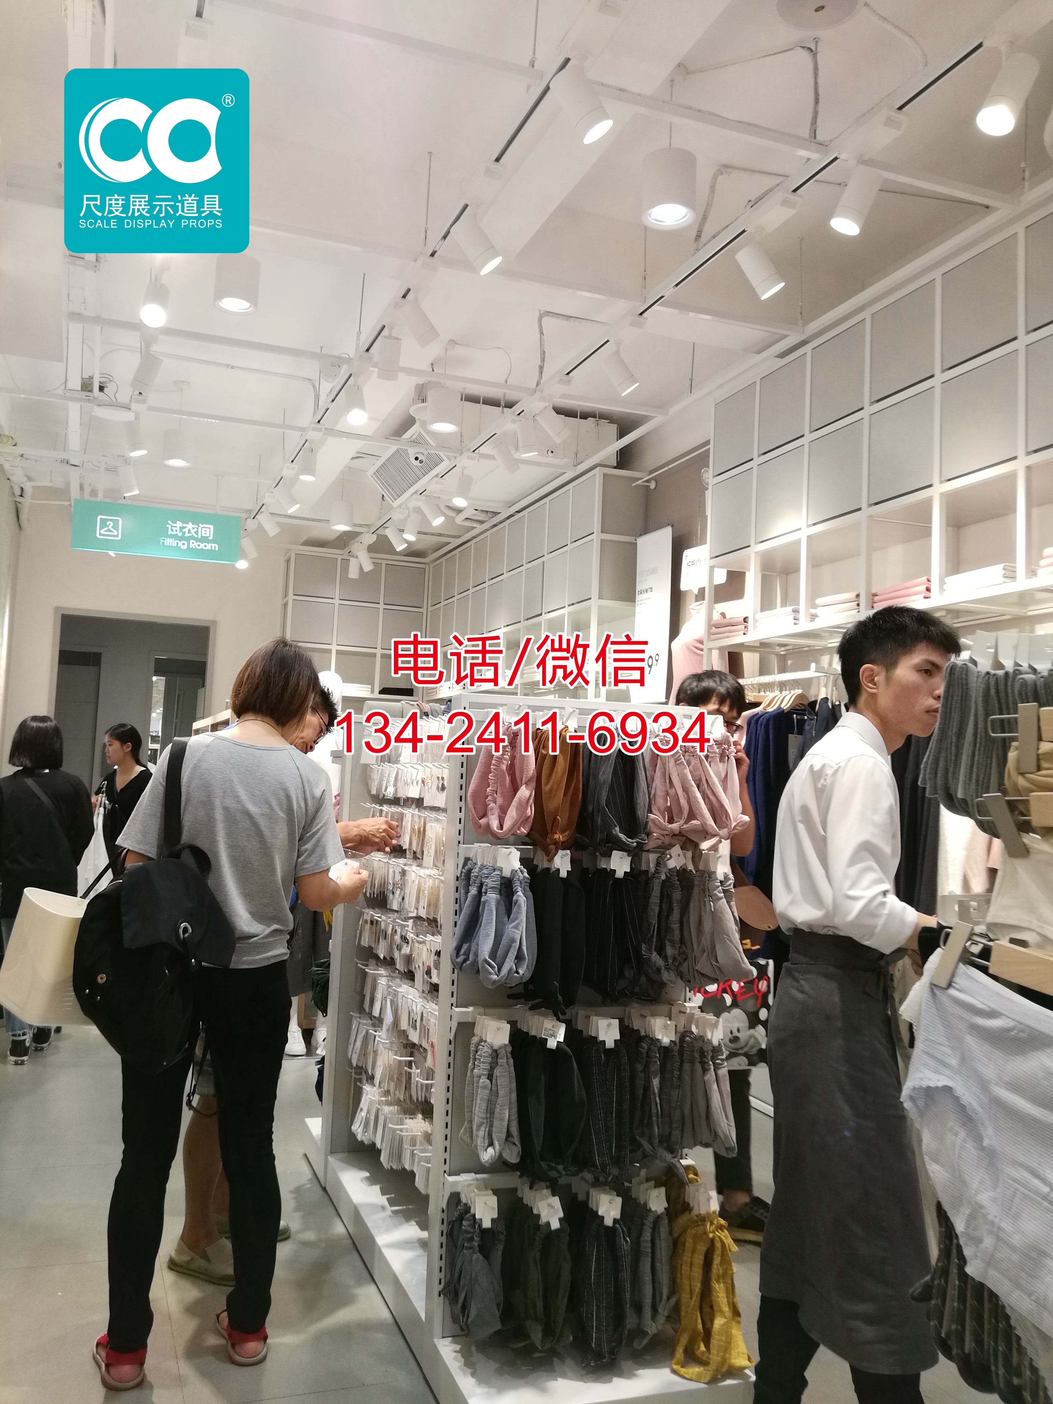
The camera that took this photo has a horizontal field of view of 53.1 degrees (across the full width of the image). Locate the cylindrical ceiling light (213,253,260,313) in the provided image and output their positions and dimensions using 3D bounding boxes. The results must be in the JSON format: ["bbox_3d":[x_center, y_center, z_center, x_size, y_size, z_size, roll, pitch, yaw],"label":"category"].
[{"bbox_3d":[-0.950,-1.370,3.465,0.143,0.155,0.143,4,-4,-22],"label":"cylindrical ceiling light"}]

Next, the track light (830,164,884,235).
[{"bbox_3d":[0.856,-1.296,2.728,0.083,0.152,0.083,24,-2,4],"label":"track light"}]

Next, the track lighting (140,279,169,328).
[{"bbox_3d":[-1.201,-1.290,3.422,0.077,0.140,0.077,3,-39,-11],"label":"track lighting"}]

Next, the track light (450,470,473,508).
[{"bbox_3d":[-0.336,-1.137,5.667,0.083,0.152,0.083,-1,-26,34],"label":"track light"}]

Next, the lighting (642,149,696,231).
[{"bbox_3d":[0.383,-1.374,2.829,0.143,0.155,0.143,2,-4,0],"label":"lighting"}]

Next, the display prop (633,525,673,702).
[{"bbox_3d":[0.669,-0.459,5.658,0.020,0.913,0.383,4,-4,-22],"label":"display prop"}]

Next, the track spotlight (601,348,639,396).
[{"bbox_3d":[0.346,-1.191,3.830,0.077,0.140,0.077,-31,2,-10],"label":"track spotlight"}]

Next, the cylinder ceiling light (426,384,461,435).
[{"bbox_3d":[-0.363,-1.276,4.620,0.143,0.155,0.143,4,-4,-22],"label":"cylinder ceiling light"}]

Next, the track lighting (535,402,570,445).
[{"bbox_3d":[0.115,-1.178,4.473,0.140,0.077,0.077,50,-23,-16],"label":"track lighting"}]

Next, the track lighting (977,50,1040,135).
[{"bbox_3d":[1.053,-1.325,2.299,0.083,0.152,0.083,28,-9,-11],"label":"track lighting"}]

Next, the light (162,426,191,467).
[{"bbox_3d":[-1.743,-1.270,5.293,0.142,0.150,0.142,3,-4,-22],"label":"light"}]

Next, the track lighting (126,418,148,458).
[{"bbox_3d":[-1.842,-1.238,4.961,0.083,0.152,0.083,-19,-6,5],"label":"track lighting"}]

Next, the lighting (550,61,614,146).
[{"bbox_3d":[0.123,-1.368,2.414,0.083,0.152,0.083,-34,3,-10],"label":"lighting"}]

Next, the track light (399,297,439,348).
[{"bbox_3d":[-0.367,-1.286,3.574,0.083,0.152,0.083,-47,22,-25],"label":"track light"}]

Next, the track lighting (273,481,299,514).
[{"bbox_3d":[-1.309,-1.107,5.758,0.077,0.140,0.077,-37,1,-8],"label":"track lighting"}]

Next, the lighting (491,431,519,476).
[{"bbox_3d":[-0.092,-1.175,5.087,0.083,0.152,0.083,-39,10,-18],"label":"lighting"}]

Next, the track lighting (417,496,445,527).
[{"bbox_3d":[-0.534,-1.078,5.957,0.077,0.140,0.077,-35,-10,8],"label":"track lighting"}]

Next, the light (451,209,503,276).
[{"bbox_3d":[-0.144,-1.313,3.023,0.083,0.152,0.083,-37,5,-13],"label":"light"}]

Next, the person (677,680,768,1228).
[{"bbox_3d":[0.572,0.751,3.175,0.400,1.720,0.500,-1,-5,41],"label":"person"}]

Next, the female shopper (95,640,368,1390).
[{"bbox_3d":[-0.700,0.686,2.597,0.540,1.670,0.460,3,-4,-8],"label":"female shopper"}]

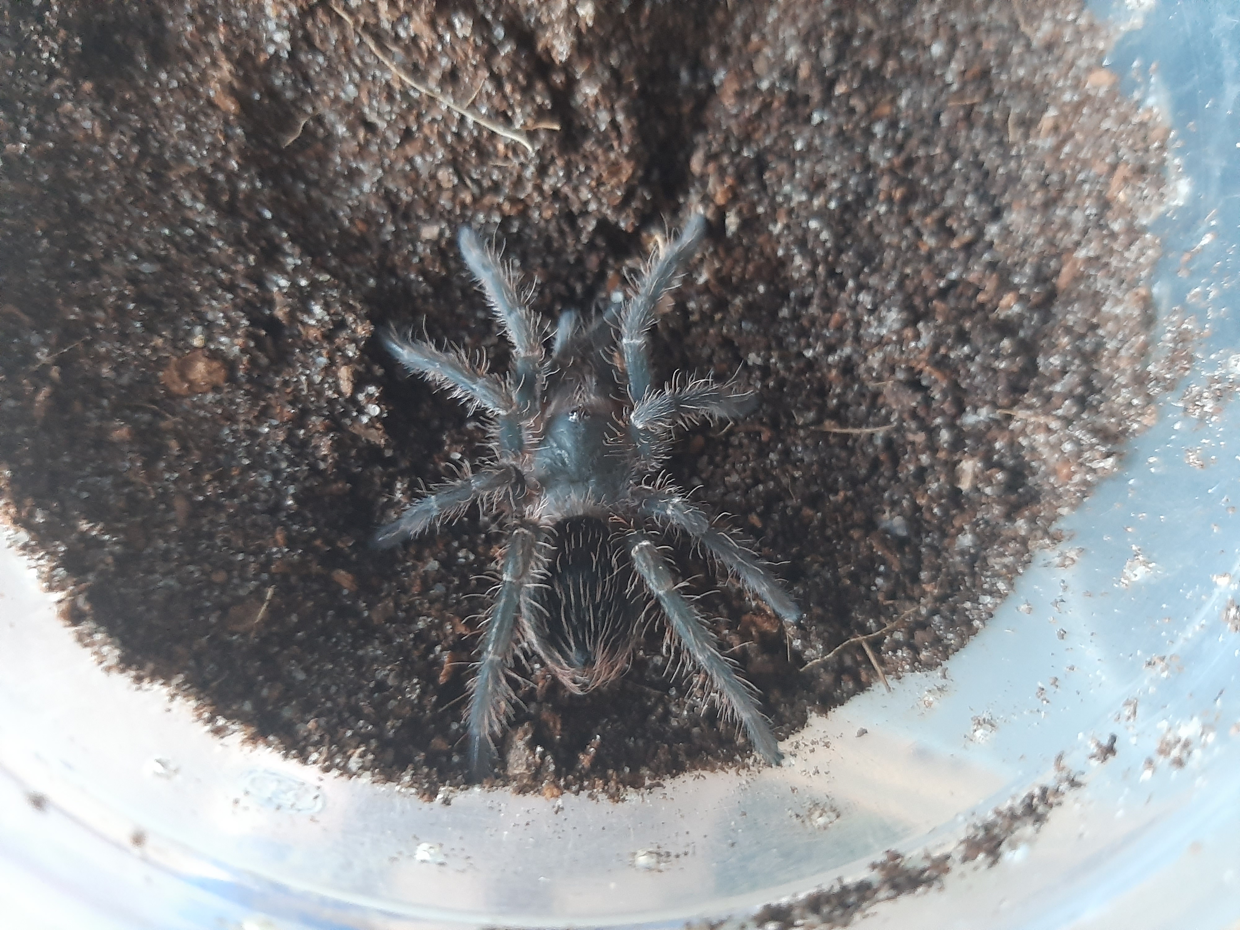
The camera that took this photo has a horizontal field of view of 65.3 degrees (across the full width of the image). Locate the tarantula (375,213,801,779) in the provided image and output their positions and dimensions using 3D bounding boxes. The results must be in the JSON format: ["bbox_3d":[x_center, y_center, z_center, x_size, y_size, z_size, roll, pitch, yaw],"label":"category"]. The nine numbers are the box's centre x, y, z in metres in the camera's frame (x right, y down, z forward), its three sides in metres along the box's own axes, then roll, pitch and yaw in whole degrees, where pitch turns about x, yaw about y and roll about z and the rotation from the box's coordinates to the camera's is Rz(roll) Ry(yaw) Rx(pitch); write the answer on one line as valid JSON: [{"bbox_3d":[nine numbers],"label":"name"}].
[{"bbox_3d":[-0.002,0.002,0.078,0.036,0.012,0.048,-1,83,-4],"label":"tarantula"}]

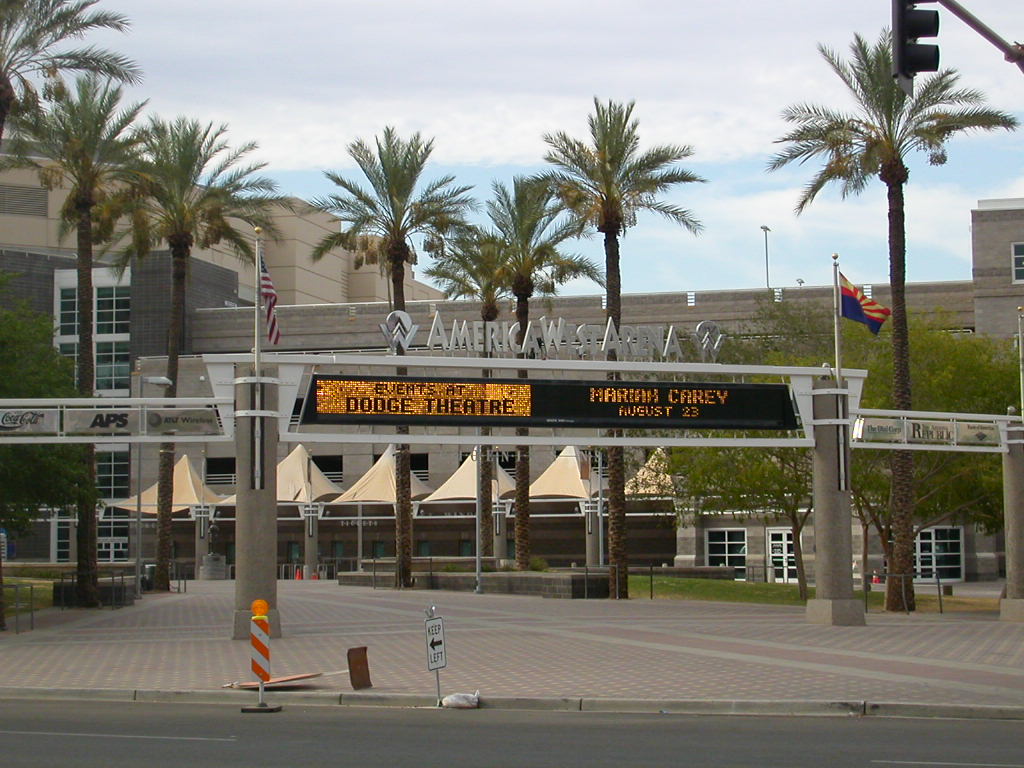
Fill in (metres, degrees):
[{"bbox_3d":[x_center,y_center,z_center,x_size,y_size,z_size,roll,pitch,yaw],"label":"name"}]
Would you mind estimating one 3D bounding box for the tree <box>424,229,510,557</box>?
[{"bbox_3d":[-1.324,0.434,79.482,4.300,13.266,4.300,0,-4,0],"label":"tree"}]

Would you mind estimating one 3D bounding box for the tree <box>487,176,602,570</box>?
[{"bbox_3d":[1.031,-0.402,67.985,4.200,13.357,4.200,0,-4,0],"label":"tree"}]

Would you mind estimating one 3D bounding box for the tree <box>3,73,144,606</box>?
[{"bbox_3d":[-11.706,-1.253,53.821,4.100,14.362,4.100,0,-4,0],"label":"tree"}]

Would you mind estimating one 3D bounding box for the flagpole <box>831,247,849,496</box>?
[{"bbox_3d":[7.058,-0.272,43.284,0.130,5.124,0.130,-1,-5,0],"label":"flagpole"}]

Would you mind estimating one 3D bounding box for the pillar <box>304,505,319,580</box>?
[{"bbox_3d":[-10.581,8.374,106.146,0.700,4.024,0.700,0,-4,0],"label":"pillar"}]

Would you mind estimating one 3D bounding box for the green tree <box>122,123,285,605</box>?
[{"bbox_3d":[-10.077,-1.063,65.709,5.300,15.537,5.300,-1,-5,0],"label":"green tree"}]

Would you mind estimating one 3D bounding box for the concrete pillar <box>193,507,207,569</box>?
[{"bbox_3d":[-16.335,8.283,106.171,0.670,3.736,0.670,-1,-5,0],"label":"concrete pillar"}]

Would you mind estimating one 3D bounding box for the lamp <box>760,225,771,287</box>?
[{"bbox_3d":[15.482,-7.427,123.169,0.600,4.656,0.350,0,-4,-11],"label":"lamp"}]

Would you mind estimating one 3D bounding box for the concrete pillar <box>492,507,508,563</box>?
[{"bbox_3d":[-0.596,8.114,104.169,0.660,3.692,0.660,-1,-5,0],"label":"concrete pillar"}]

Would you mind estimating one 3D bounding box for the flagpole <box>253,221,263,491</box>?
[{"bbox_3d":[-4.919,-0.498,38.883,0.130,5.111,0.130,-1,-5,0],"label":"flagpole"}]

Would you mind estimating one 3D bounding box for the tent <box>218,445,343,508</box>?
[{"bbox_3d":[-12.475,4.924,109.443,5.200,3.267,5.500,-2,-4,15],"label":"tent"}]

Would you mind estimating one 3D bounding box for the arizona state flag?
[{"bbox_3d":[7.596,-1.735,43.350,1.150,1.336,0.350,0,-5,-6],"label":"arizona state flag"}]

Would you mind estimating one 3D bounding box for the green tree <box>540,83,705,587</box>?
[{"bbox_3d":[3.066,-1.041,55.806,4.600,13.940,4.600,0,-4,0],"label":"green tree"}]

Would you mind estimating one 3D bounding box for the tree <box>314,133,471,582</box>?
[{"bbox_3d":[-3.992,-0.966,67.205,5.400,15.452,5.400,-1,-5,0],"label":"tree"}]

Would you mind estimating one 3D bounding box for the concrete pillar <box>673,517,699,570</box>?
[{"bbox_3d":[8.726,7.943,101.172,1.100,3.761,0.950,-2,-5,17],"label":"concrete pillar"}]

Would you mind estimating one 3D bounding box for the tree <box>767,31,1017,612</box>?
[{"bbox_3d":[8.947,-1.548,47.299,5.800,13.741,5.800,0,-4,0],"label":"tree"}]

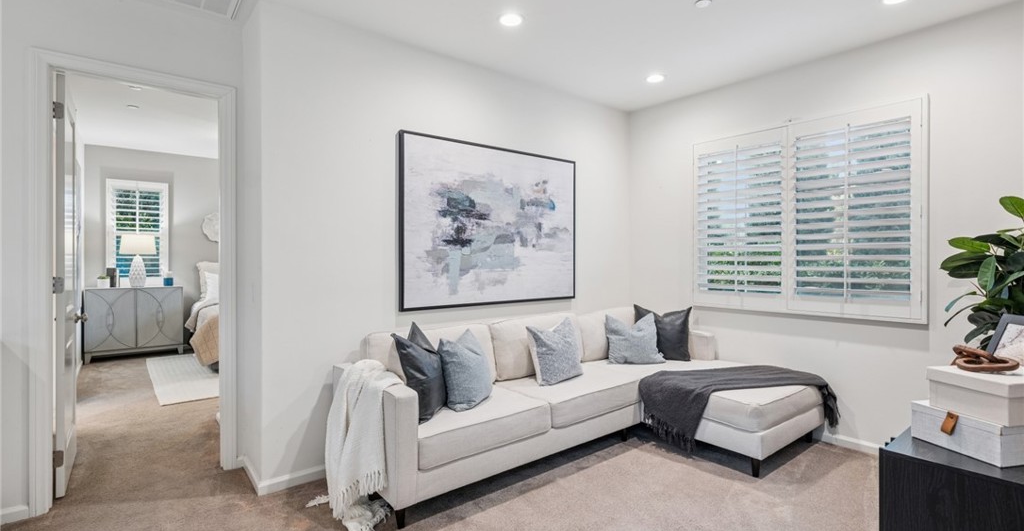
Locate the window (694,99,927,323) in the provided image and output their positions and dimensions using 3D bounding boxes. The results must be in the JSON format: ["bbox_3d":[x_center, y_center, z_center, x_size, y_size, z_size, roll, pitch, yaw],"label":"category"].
[{"bbox_3d":[2.195,-0.364,3.562,0.090,1.479,1.611,0,0,-38],"label":"window"}]

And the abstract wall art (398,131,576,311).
[{"bbox_3d":[-0.105,-0.305,3.594,1.685,1.229,0.045,0,0,-38],"label":"abstract wall art"}]

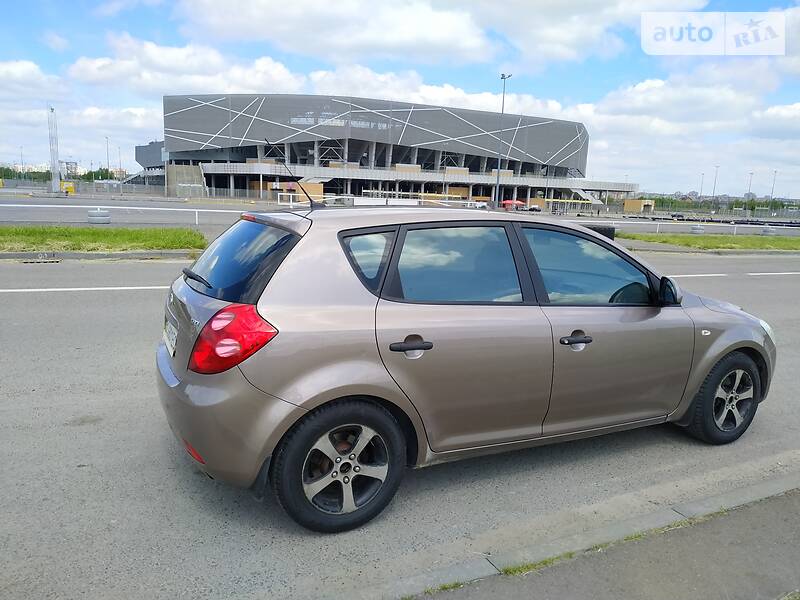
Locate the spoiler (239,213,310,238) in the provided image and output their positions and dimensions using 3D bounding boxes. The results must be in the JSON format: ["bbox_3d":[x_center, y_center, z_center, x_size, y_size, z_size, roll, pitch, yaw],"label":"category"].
[{"bbox_3d":[-0.736,-0.435,3.006,0.260,0.110,1.120,-3,11,-25],"label":"spoiler"}]

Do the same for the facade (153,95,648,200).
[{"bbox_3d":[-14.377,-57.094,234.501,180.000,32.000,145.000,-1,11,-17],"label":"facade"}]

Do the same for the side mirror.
[{"bbox_3d":[1.463,-0.056,3.057,0.110,0.155,0.170,-3,11,-25],"label":"side mirror"}]

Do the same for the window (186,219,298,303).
[{"bbox_3d":[-0.876,-0.220,2.979,0.170,0.490,1.280,34,-6,-26],"label":"window"}]

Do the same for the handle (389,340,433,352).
[{"bbox_3d":[0.045,0.205,2.500,0.220,0.040,0.045,-3,11,-25],"label":"handle"}]

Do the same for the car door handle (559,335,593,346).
[{"bbox_3d":[0.917,0.207,2.911,0.220,0.040,0.045,-3,11,-25],"label":"car door handle"}]

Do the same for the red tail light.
[{"bbox_3d":[-0.697,0.171,2.313,0.320,0.300,0.260,-7,13,-42],"label":"red tail light"}]

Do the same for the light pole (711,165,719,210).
[{"bbox_3d":[102.217,-36.425,180.000,1.620,14.500,0.800,2,10,0],"label":"light pole"}]

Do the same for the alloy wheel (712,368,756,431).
[{"bbox_3d":[2.135,0.639,3.675,0.415,0.415,0.170,-3,11,-25],"label":"alloy wheel"}]

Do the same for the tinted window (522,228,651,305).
[{"bbox_3d":[1.057,-0.191,3.087,0.860,0.430,0.050,-3,-11,-25],"label":"tinted window"}]

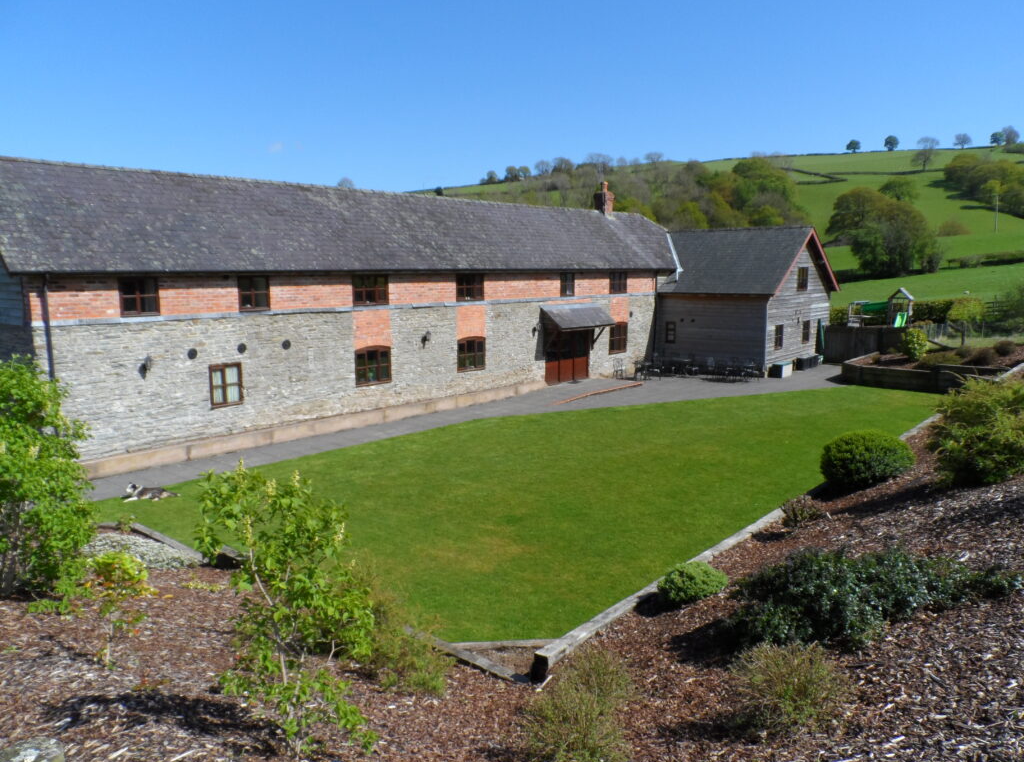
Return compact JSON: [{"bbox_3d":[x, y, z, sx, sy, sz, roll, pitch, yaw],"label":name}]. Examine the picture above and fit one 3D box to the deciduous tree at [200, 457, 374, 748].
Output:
[{"bbox_3d":[-1.263,1.337,4.050,0.963,1.763,0.886,-3,9,-19],"label":"deciduous tree"}]

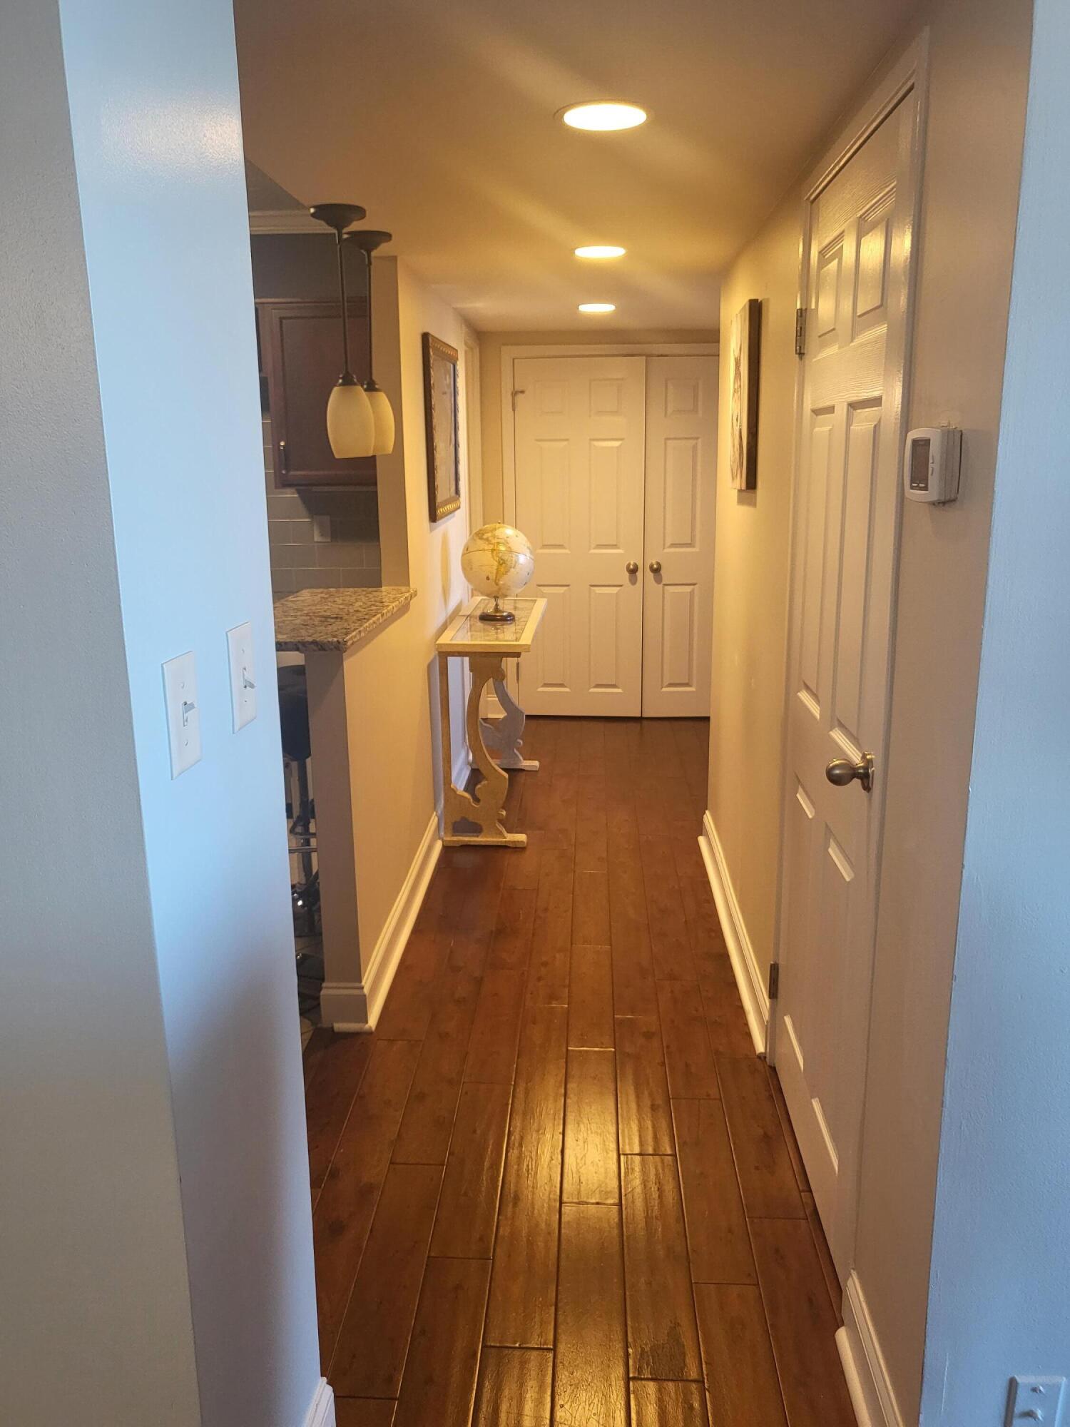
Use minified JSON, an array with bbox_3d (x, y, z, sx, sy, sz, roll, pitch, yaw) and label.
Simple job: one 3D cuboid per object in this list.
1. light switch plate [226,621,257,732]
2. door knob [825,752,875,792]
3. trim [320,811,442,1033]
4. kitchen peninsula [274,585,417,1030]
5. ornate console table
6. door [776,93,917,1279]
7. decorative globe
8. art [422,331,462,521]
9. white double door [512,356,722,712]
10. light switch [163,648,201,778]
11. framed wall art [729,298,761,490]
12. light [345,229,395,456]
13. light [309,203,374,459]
[{"bbox_3d":[-0.330,-0.042,1.228,0.016,0.115,0.070,0,13,3],"label":"light switch plate"},{"bbox_3d":[0.506,0.094,1.729,0.072,0.065,0.065,0,13,3],"label":"door knob"},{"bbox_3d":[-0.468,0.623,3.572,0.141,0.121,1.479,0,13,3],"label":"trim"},{"bbox_3d":[-0.627,0.214,3.352,0.414,1.070,1.108,0,14,3],"label":"kitchen peninsula"},{"bbox_3d":[-0.157,-0.009,4.759,0.369,0.836,1.336,0,14,3],"label":"ornate console table"},{"bbox_3d":[0.598,0.000,2.113,0.045,2.030,0.765,0,14,3],"label":"door"},{"bbox_3d":[-0.152,-0.606,4.586,0.305,0.405,0.305,0,14,3],"label":"decorative globe"},{"bbox_3d":[-0.374,-1.161,4.407,0.027,0.684,0.783,0,13,3],"label":"art"},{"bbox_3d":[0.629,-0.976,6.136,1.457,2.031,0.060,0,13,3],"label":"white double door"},{"bbox_3d":[-0.348,0.001,1.077,0.016,0.115,0.070,0,13,3],"label":"light switch"},{"bbox_3d":[0.618,-0.928,3.170,0.033,0.510,0.385,0,14,3],"label":"framed wall art"},{"bbox_3d":[-0.480,-1.093,3.192,0.150,0.621,0.150,0,14,3],"label":"light"},{"bbox_3d":[-0.502,-1.007,2.856,0.150,0.631,0.150,0,14,3],"label":"light"}]

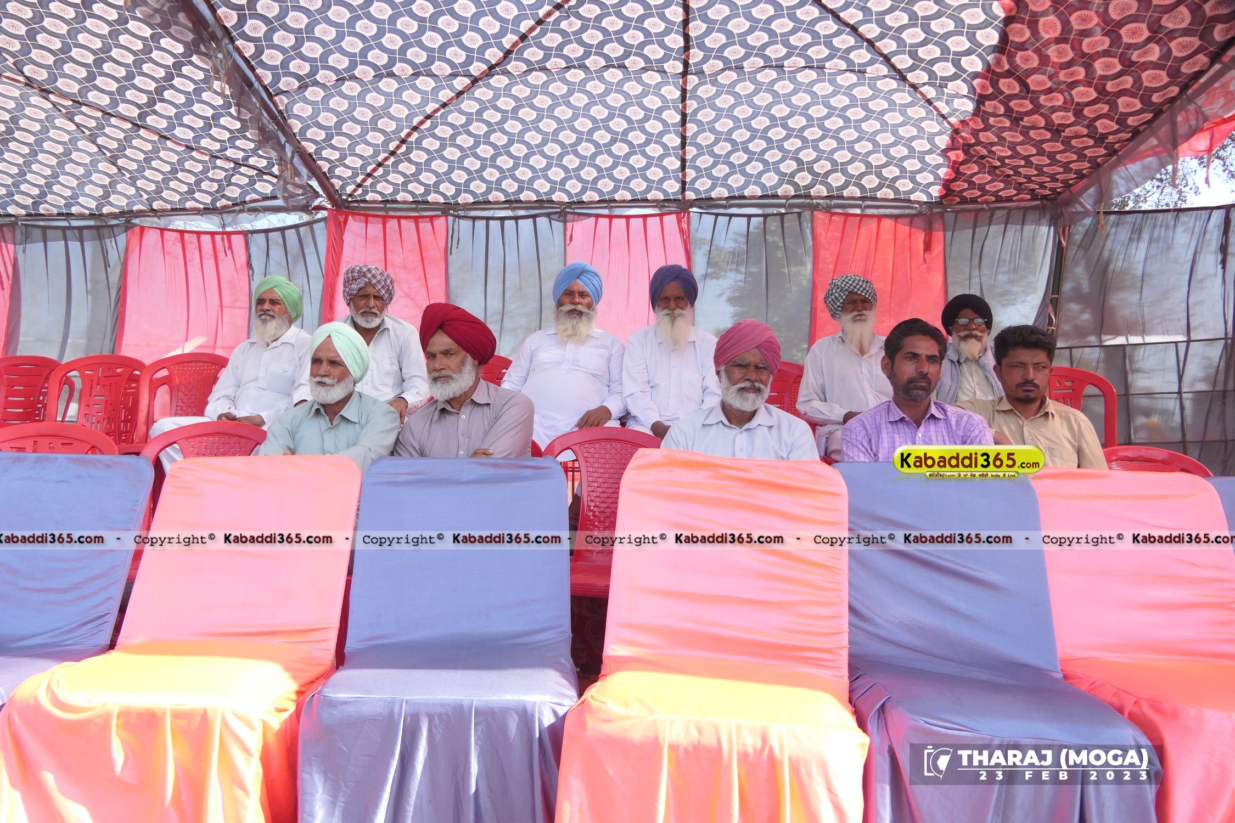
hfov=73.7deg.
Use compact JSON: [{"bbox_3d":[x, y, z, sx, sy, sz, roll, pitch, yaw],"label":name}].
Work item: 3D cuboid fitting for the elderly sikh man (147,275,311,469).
[{"bbox_3d":[-1.570,-0.030,3.490,0.550,1.210,0.740,0,-3,8],"label":"elderly sikh man"}]

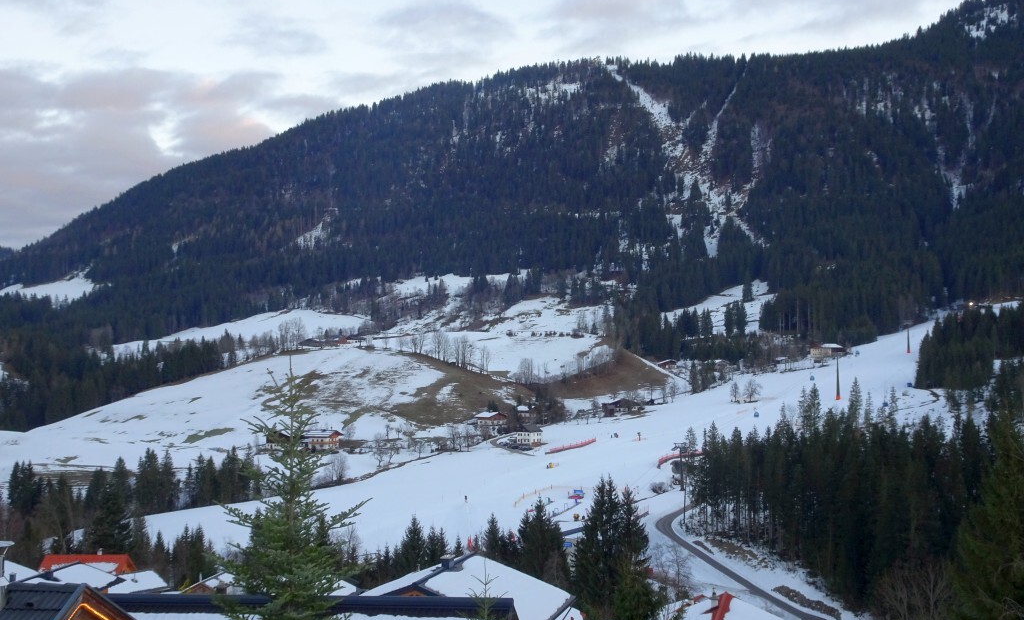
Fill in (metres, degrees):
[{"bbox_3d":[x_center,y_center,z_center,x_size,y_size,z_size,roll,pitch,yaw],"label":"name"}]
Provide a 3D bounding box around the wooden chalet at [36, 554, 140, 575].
[{"bbox_3d":[-51.658,33.245,125.756,10.000,7.000,9.000,0,-4,0],"label":"wooden chalet"}]

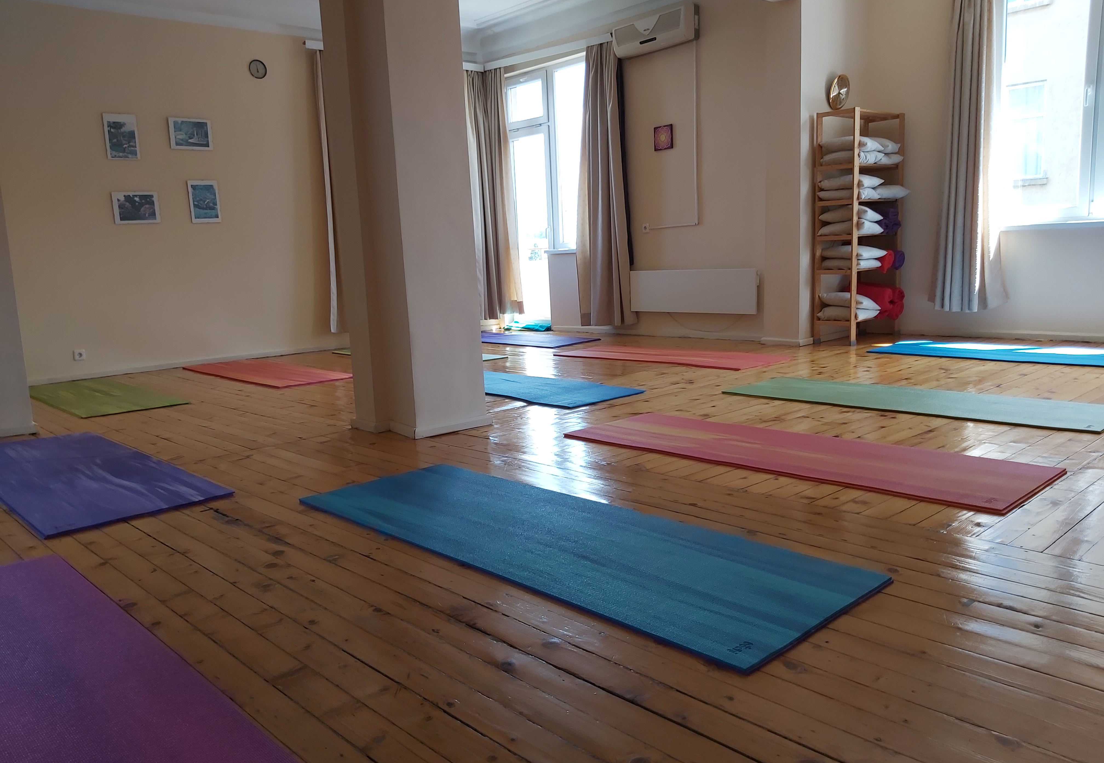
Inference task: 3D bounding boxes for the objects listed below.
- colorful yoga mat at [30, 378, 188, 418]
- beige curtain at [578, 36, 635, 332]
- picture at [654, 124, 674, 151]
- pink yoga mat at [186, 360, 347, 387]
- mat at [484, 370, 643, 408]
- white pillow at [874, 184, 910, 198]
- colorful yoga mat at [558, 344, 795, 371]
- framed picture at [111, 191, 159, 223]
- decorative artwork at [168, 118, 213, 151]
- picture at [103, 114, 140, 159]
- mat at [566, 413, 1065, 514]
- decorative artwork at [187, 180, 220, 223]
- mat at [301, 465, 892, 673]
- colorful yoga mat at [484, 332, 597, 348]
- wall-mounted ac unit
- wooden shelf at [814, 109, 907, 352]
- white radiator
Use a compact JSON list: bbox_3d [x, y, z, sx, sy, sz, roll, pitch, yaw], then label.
[{"bbox_3d":[-3.124,0.103,5.704,0.607,0.012,1.830,-10,11,-41],"label":"colorful yoga mat"},{"bbox_3d":[0.516,-1.885,8.149,0.180,2.710,0.710,-10,11,-39],"label":"beige curtain"},{"bbox_3d":[1.029,-2.239,7.625,0.020,0.211,0.218,-10,11,-39],"label":"picture"},{"bbox_3d":[-2.301,-0.074,6.635,0.607,0.012,1.830,-11,11,-42],"label":"pink yoga mat"},{"bbox_3d":[-0.277,0.030,5.175,0.597,0.014,1.803,-10,11,-41],"label":"mat"},{"bbox_3d":[2.635,-1.527,6.714,0.370,0.120,0.370,-10,11,-40],"label":"white pillow"},{"bbox_3d":[0.856,-0.189,6.391,0.607,0.012,1.830,-10,11,-42],"label":"colorful yoga mat"},{"bbox_3d":[-3.463,-1.449,6.919,0.352,0.250,0.018,-10,11,-41],"label":"framed picture"},{"bbox_3d":[-3.089,-2.115,7.097,0.351,0.253,0.018,-10,11,-41],"label":"decorative artwork"},{"bbox_3d":[-3.496,-1.986,6.738,0.247,0.354,0.018,-10,11,-41],"label":"picture"},{"bbox_3d":[0.884,0.269,3.205,0.597,0.014,1.803,-11,12,-42],"label":"mat"},{"bbox_3d":[-3.041,-1.575,7.264,0.248,0.353,0.018,-10,11,-41],"label":"decorative artwork"},{"bbox_3d":[-0.036,0.441,2.442,0.607,0.012,1.830,-10,11,-42],"label":"mat"},{"bbox_3d":[-0.357,-0.405,8.111,0.599,0.012,1.808,-10,11,-40],"label":"colorful yoga mat"},{"bbox_3d":[0.925,-3.110,7.436,0.190,0.275,0.865,-10,11,-39],"label":"wall-mounted ac unit"},{"bbox_3d":[2.486,-1.234,6.694,0.791,1.782,0.316,-10,11,-40],"label":"wooden shelf"},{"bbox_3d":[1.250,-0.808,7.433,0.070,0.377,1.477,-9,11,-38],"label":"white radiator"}]

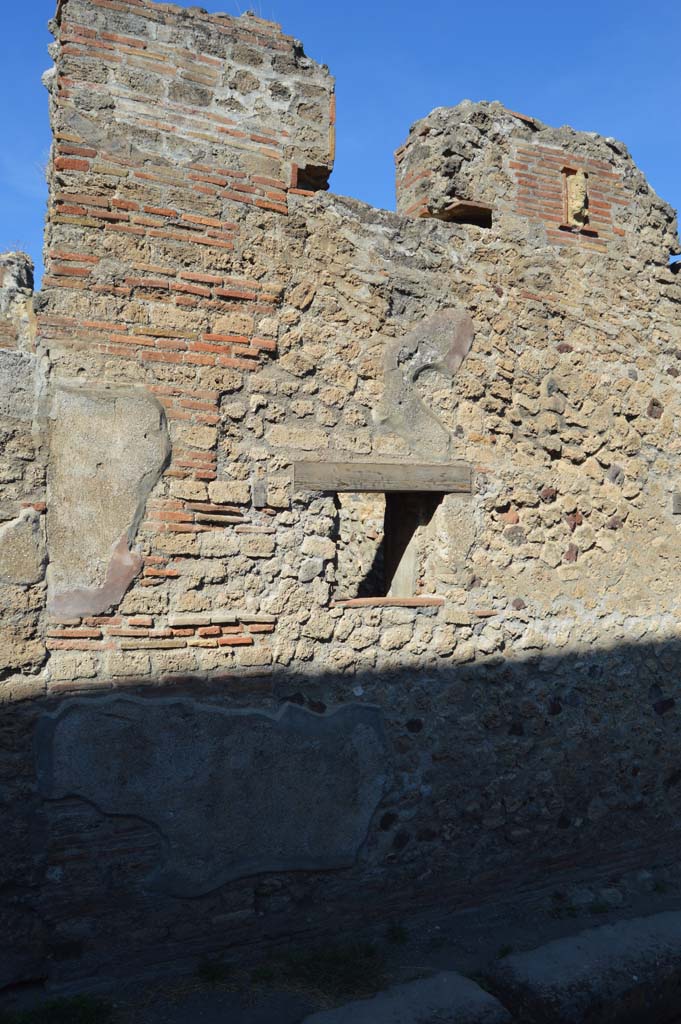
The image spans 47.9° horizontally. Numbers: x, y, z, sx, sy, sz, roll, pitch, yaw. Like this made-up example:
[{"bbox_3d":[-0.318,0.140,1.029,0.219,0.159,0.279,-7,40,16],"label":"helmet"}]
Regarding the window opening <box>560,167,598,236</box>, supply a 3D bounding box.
[{"bbox_3d":[1.317,-1.773,4.485,0.193,0.366,0.200,1,-5,-20],"label":"window opening"}]

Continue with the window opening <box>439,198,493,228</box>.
[{"bbox_3d":[0.626,-1.597,4.244,0.342,0.107,0.250,1,-5,-20],"label":"window opening"}]

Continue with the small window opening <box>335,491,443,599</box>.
[{"bbox_3d":[0.194,0.175,3.954,0.584,0.532,0.300,1,-5,-20],"label":"small window opening"}]

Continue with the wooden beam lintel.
[{"bbox_3d":[0.195,-0.160,3.931,0.961,0.138,0.200,1,-5,-20],"label":"wooden beam lintel"}]

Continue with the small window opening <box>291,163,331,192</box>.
[{"bbox_3d":[-0.182,-1.661,3.939,0.210,0.120,0.220,1,-5,-20],"label":"small window opening"}]

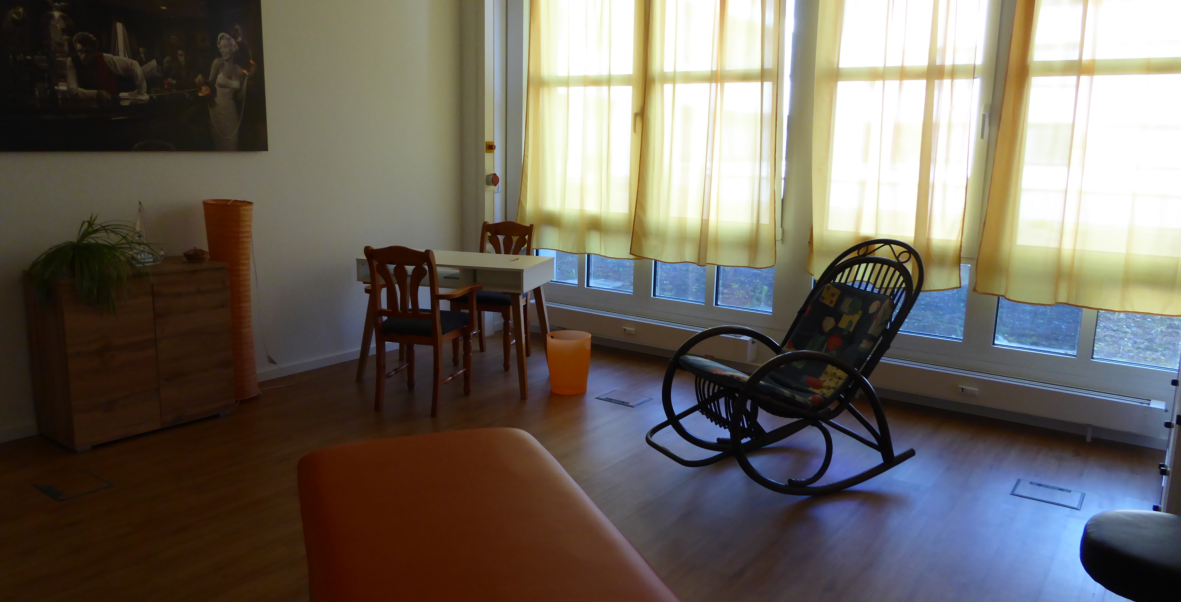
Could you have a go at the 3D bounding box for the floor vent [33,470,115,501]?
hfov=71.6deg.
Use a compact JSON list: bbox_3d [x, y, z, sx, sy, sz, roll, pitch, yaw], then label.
[{"bbox_3d":[-2.248,0.798,3.560,0.260,0.010,0.200,9,14,36],"label":"floor vent"}]

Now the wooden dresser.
[{"bbox_3d":[-2.361,0.240,4.267,0.386,0.828,0.790,10,14,37],"label":"wooden dresser"}]

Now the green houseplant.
[{"bbox_3d":[-2.439,-0.171,3.952,0.450,0.460,0.540,10,14,37],"label":"green houseplant"}]

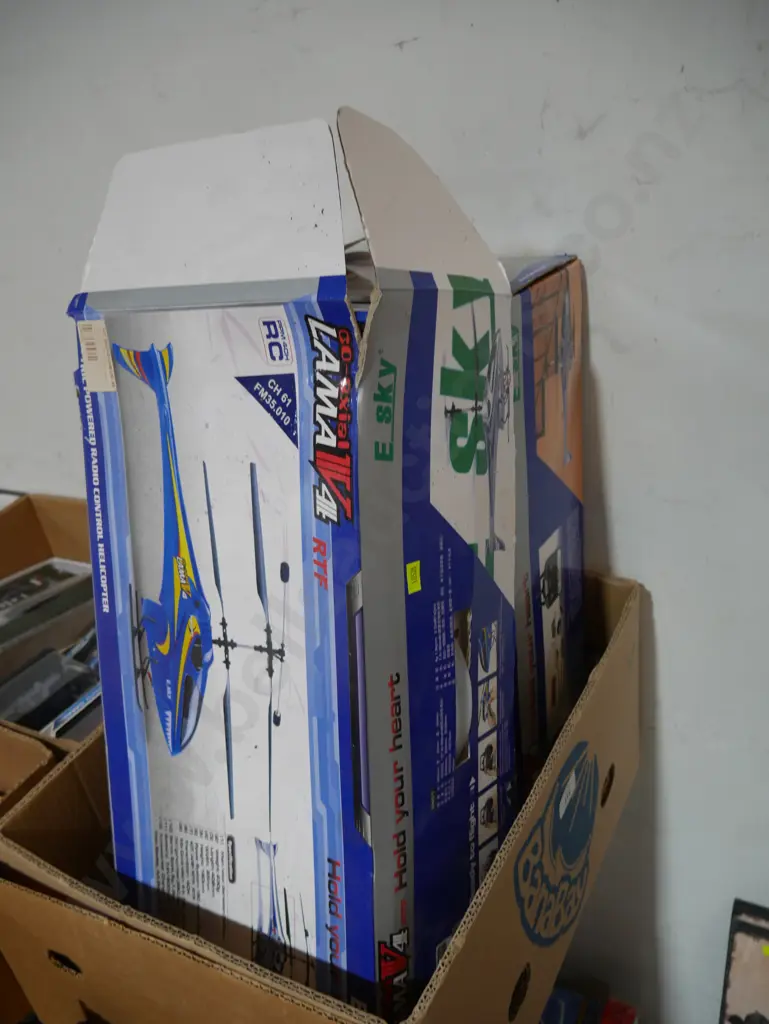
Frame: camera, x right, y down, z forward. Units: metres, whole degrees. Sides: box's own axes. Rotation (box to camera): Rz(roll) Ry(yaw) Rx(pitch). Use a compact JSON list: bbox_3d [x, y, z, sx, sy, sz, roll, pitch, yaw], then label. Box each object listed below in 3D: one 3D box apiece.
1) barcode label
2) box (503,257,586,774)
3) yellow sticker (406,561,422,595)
[{"bbox_3d":[-0.223,-0.120,0.643,0.029,0.055,0.002,8,23,26],"label":"barcode label"},{"bbox_3d":[0.041,0.058,0.846,0.275,0.578,0.173,9,29,30],"label":"box"},{"bbox_3d":[0.022,0.049,0.617,0.002,0.023,0.015,10,21,40],"label":"yellow sticker"}]

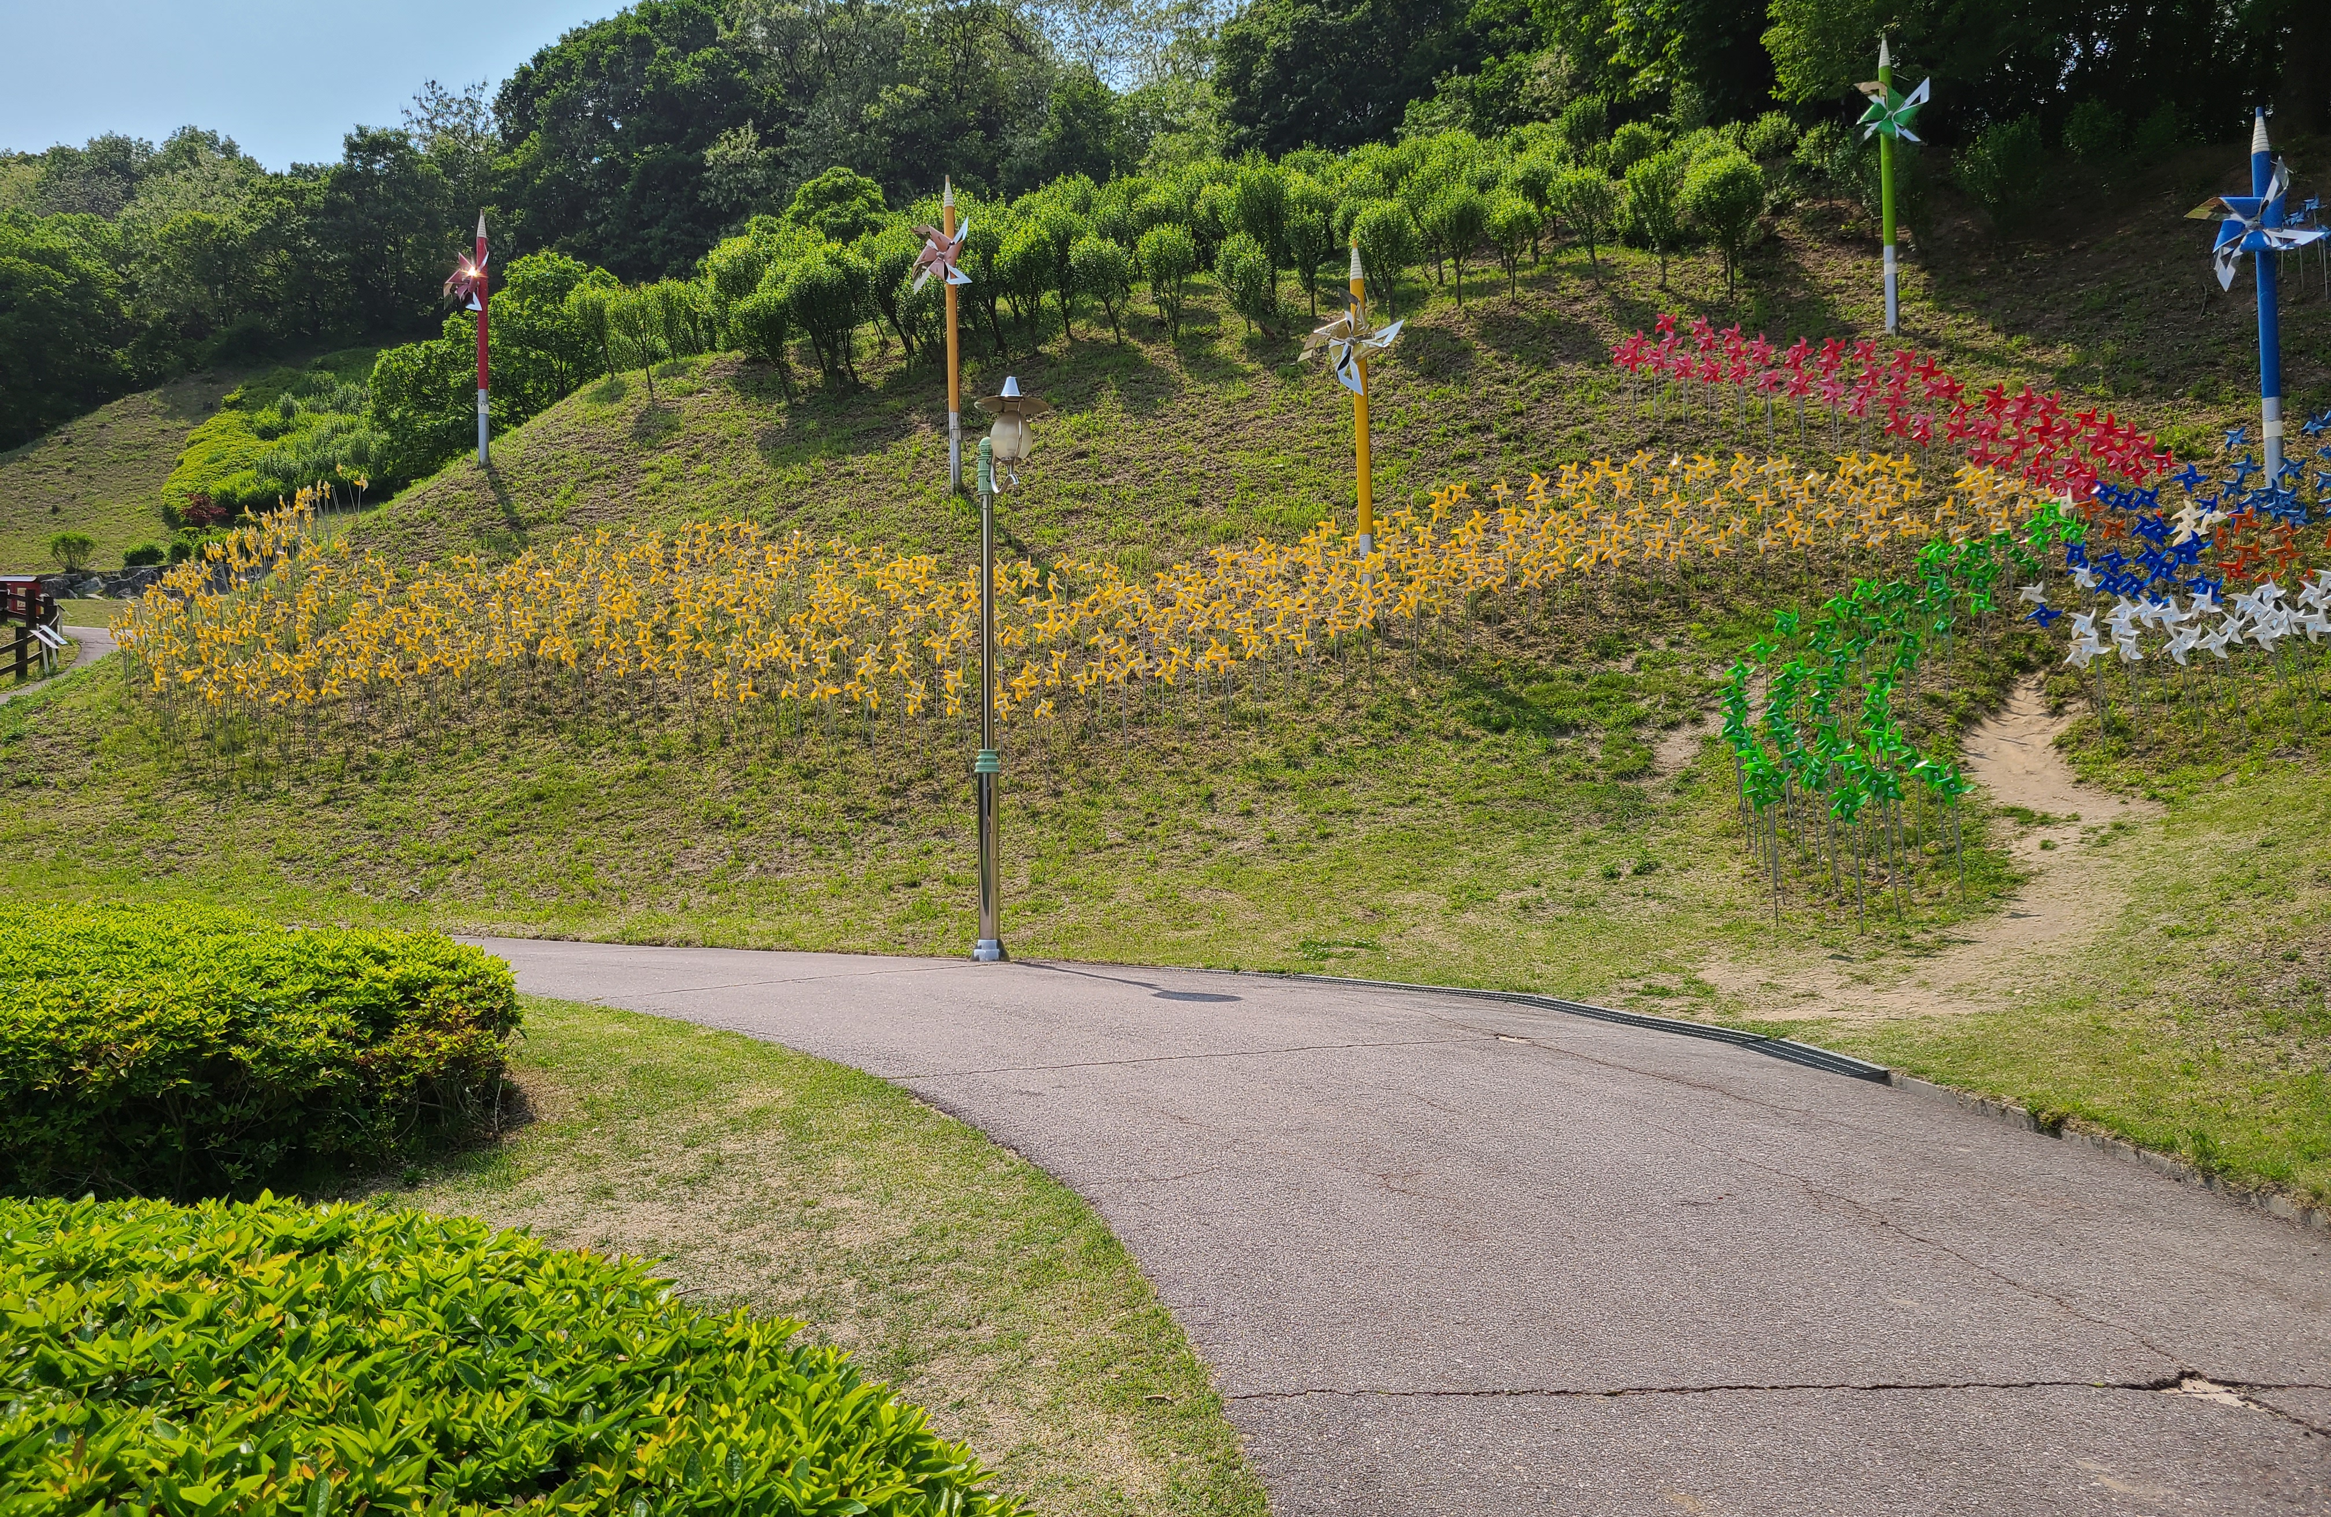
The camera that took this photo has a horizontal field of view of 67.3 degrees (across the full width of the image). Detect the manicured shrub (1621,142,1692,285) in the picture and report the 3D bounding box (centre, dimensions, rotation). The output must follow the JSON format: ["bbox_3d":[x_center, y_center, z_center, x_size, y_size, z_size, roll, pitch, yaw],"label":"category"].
[{"bbox_3d":[8.638,-9.500,30.700,1.200,2.430,1.200,-1,-1,0],"label":"manicured shrub"}]

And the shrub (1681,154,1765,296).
[{"bbox_3d":[9.371,-8.930,29.300,1.400,2.410,1.400,-1,-1,0],"label":"shrub"}]

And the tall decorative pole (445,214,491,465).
[{"bbox_3d":[-11.508,-6.938,29.000,0.950,4.190,0.500,-1,-1,13],"label":"tall decorative pole"}]

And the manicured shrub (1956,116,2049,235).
[{"bbox_3d":[14.099,-9.819,29.500,1.550,2.060,1.550,-1,-1,0],"label":"manicured shrub"}]

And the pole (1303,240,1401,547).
[{"bbox_3d":[2.239,-4.013,20.800,1.200,4.280,0.500,-1,-1,22],"label":"pole"}]

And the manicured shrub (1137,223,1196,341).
[{"bbox_3d":[0.017,-8.922,32.800,1.100,2.180,1.100,-1,-1,0],"label":"manicured shrub"}]

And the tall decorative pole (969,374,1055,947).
[{"bbox_3d":[-1.233,-0.724,14.200,0.640,4.740,0.680,0,-1,-37],"label":"tall decorative pole"}]

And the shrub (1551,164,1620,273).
[{"bbox_3d":[7.567,-9.678,31.700,1.250,2.180,1.250,-1,-1,0],"label":"shrub"}]

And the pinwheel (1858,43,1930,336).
[{"bbox_3d":[10.072,-7.949,24.300,1.030,4.150,0.500,-1,-1,14],"label":"pinwheel"}]

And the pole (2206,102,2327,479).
[{"bbox_3d":[10.027,-4.161,16.000,1.250,3.540,0.500,-2,-1,38],"label":"pole"}]

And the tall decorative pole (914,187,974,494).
[{"bbox_3d":[-3.324,-6.347,26.300,1.000,4.730,0.500,-1,-1,18],"label":"tall decorative pole"}]

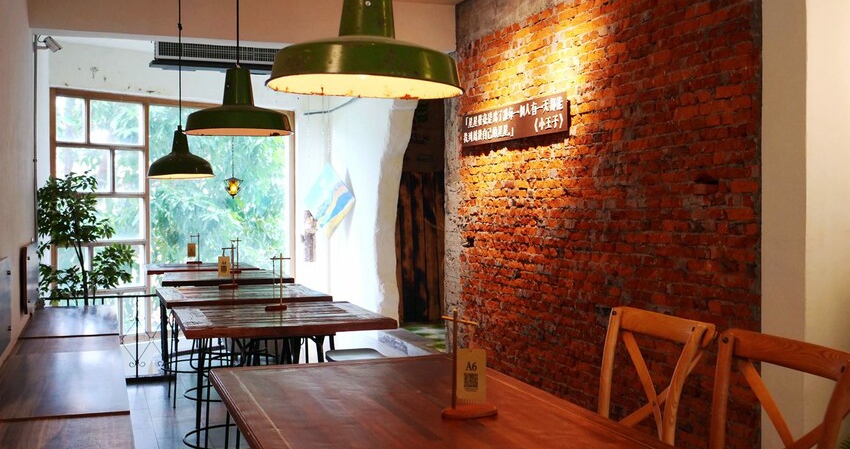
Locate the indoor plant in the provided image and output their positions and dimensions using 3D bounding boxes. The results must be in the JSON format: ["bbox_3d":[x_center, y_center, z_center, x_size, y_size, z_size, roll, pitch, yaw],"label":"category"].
[{"bbox_3d":[-2.856,0.324,7.803,0.850,1.550,0.820,-1,1,-19],"label":"indoor plant"}]

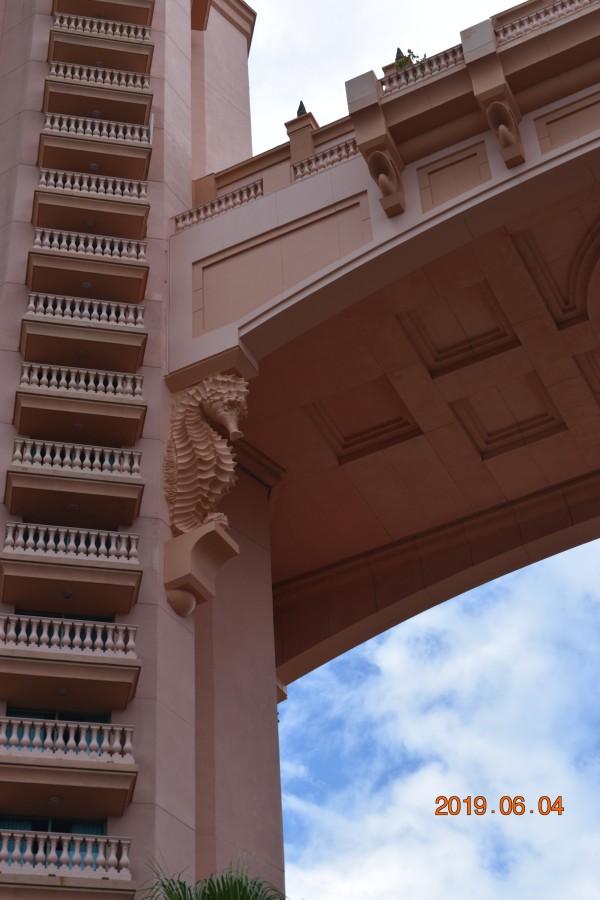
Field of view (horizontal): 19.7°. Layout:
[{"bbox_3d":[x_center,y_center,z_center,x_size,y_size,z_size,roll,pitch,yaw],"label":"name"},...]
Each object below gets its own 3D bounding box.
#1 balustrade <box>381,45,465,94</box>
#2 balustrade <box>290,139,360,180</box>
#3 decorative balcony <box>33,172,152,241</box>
[{"bbox_3d":[3.828,-11.583,52.953,2.900,0.860,0.270,-21,-46,17],"label":"balustrade"},{"bbox_3d":[0.938,-9.177,55.130,2.450,0.920,0.250,-21,-46,17],"label":"balustrade"},{"bbox_3d":[-6.642,-7.809,55.074,3.635,1.671,1.302,6,-44,-10],"label":"decorative balcony"}]

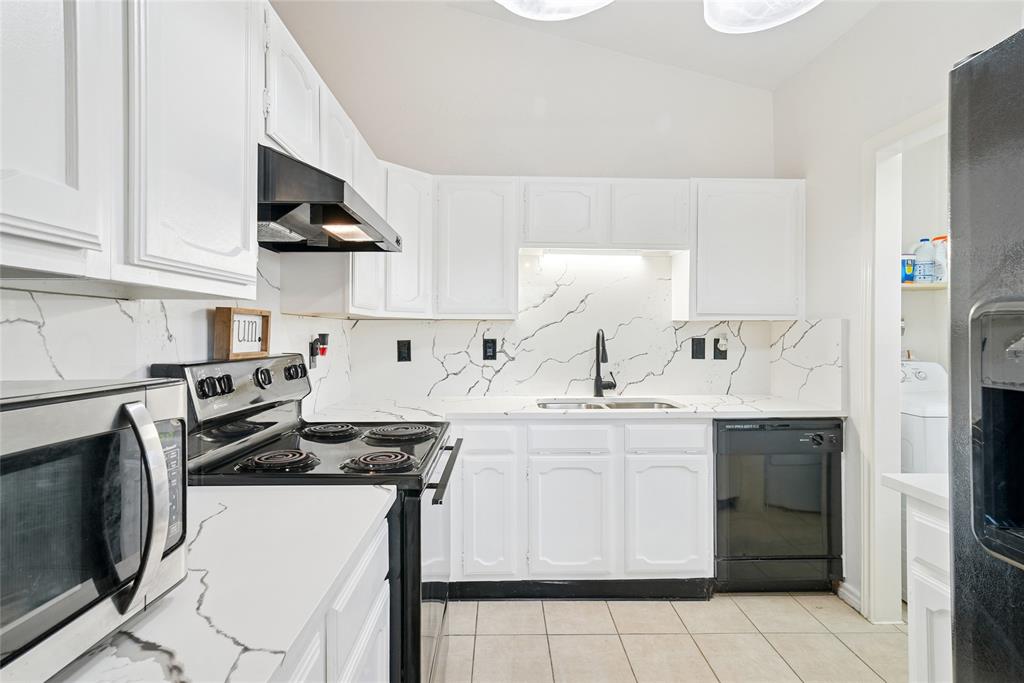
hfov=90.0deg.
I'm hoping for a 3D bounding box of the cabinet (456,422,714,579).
[{"bbox_3d":[0.321,0.751,2.692,1.234,0.787,0.599,0,1,-1],"label":"cabinet"}]

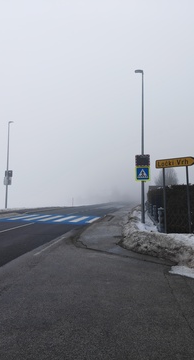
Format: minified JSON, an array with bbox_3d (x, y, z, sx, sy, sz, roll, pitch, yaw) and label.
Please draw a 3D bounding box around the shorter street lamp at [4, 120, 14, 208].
[{"bbox_3d":[-7.731,-1.403,22.231,0.580,7.923,0.220,-1,-5,9],"label":"shorter street lamp"}]

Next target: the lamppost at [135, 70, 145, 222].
[{"bbox_3d":[2.126,-1.795,12.667,0.500,7.908,0.200,-1,-5,9],"label":"lamppost"}]

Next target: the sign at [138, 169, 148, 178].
[{"bbox_3d":[2.287,-0.298,12.380,0.620,0.620,0.040,-1,-5,10],"label":"sign"}]

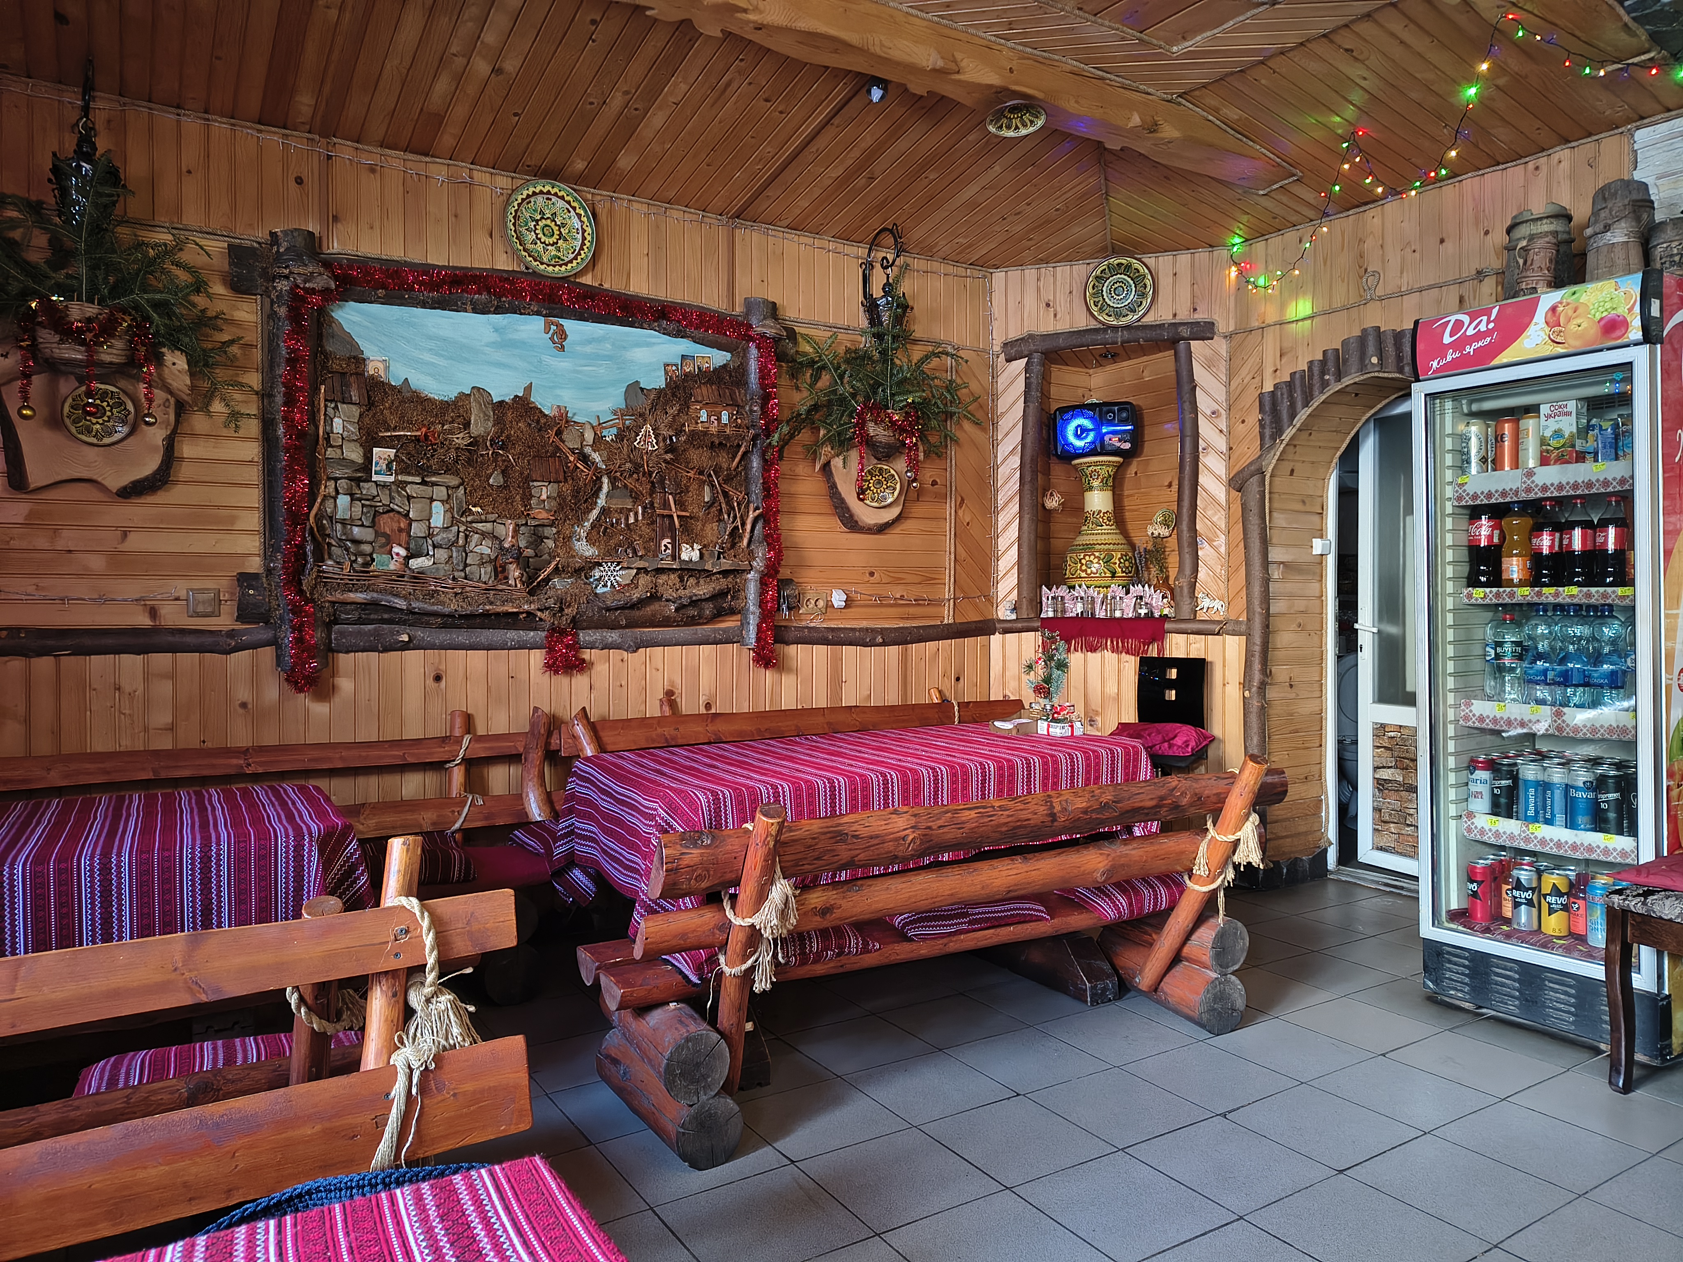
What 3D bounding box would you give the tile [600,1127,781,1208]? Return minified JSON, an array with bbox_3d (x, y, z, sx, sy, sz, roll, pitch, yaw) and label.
[{"bbox_3d":[-0.304,1.078,2.394,0.300,0.010,0.300,-1,3,-33],"label":"tile"}]

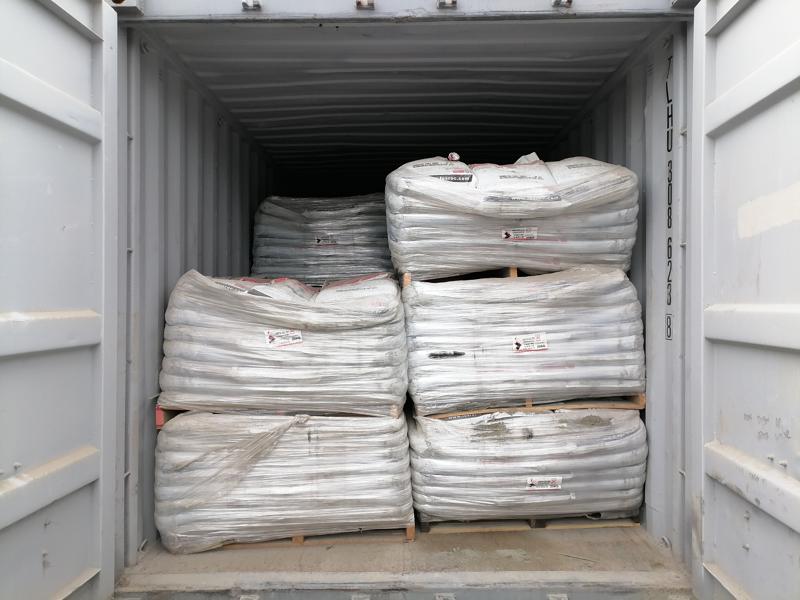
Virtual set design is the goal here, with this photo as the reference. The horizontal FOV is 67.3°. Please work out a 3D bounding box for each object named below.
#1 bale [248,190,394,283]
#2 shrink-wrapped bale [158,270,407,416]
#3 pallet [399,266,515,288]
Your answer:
[{"bbox_3d":[-0.530,-0.450,4.990,1.140,0.700,1.200,0,0,0],"label":"bale"},{"bbox_3d":[-0.545,0.187,3.310,1.140,0.650,1.200,0,0,-1],"label":"shrink-wrapped bale"},{"bbox_3d":[0.560,-0.125,3.490,1.110,0.115,1.130,-2,0,-1],"label":"pallet"}]

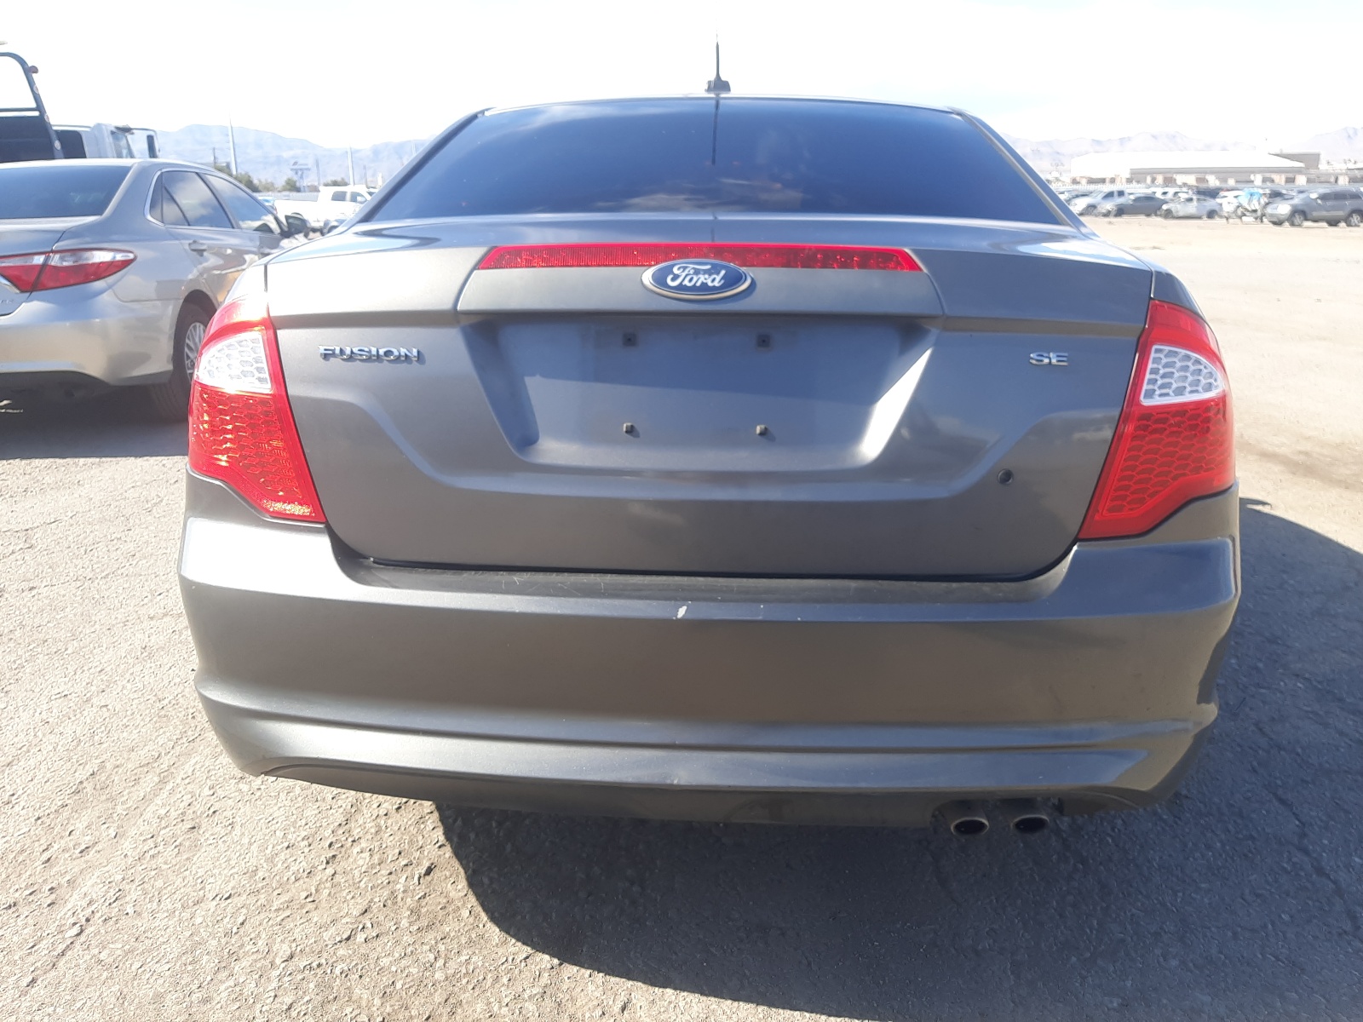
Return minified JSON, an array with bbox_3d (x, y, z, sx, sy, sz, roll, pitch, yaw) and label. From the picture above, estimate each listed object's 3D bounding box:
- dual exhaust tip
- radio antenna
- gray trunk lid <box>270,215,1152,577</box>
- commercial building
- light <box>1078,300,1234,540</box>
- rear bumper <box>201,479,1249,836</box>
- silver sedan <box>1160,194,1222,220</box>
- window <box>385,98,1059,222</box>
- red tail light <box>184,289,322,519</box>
[{"bbox_3d":[0.482,0.451,1.594,0.152,0.064,0.140,1,17,3],"label":"dual exhaust tip"},{"bbox_3d":[0.091,-1.117,2.542,0.070,0.152,0.130,1,17,3],"label":"radio antenna"},{"bbox_3d":[0.031,-0.203,1.592,1.280,0.470,0.540,1,17,3],"label":"gray trunk lid"},{"bbox_3d":[92.599,-59.060,184.454,36.647,9.000,20.000,13,21,37],"label":"commercial building"},{"bbox_3d":[0.715,-0.149,1.500,0.315,0.315,0.280,1,17,3],"label":"light"},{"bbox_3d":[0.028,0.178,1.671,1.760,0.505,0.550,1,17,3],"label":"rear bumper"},{"bbox_3d":[31.854,-18.969,64.000,4.300,1.450,1.780,2,17,7],"label":"silver sedan"},{"bbox_3d":[0.064,-0.743,2.098,1.260,0.110,0.794,1,36,3],"label":"window"},{"bbox_3d":[-0.659,-0.173,1.563,0.315,0.315,0.280,1,17,3],"label":"red tail light"}]

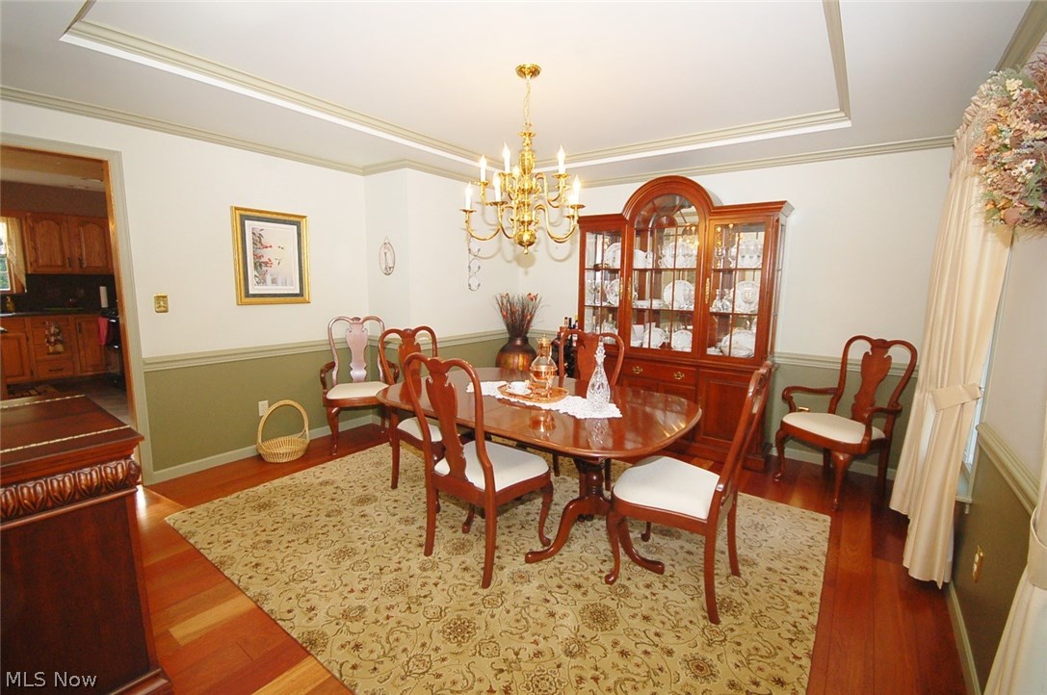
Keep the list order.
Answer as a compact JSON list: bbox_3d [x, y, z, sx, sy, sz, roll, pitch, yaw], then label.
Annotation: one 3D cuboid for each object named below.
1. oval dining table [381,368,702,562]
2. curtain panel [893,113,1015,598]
[{"bbox_3d":[0.062,0.663,2.607,1.735,0.760,1.170,8,12,37],"label":"oval dining table"},{"bbox_3d":[2.194,0.004,2.240,0.220,2.120,0.900,9,12,37],"label":"curtain panel"}]

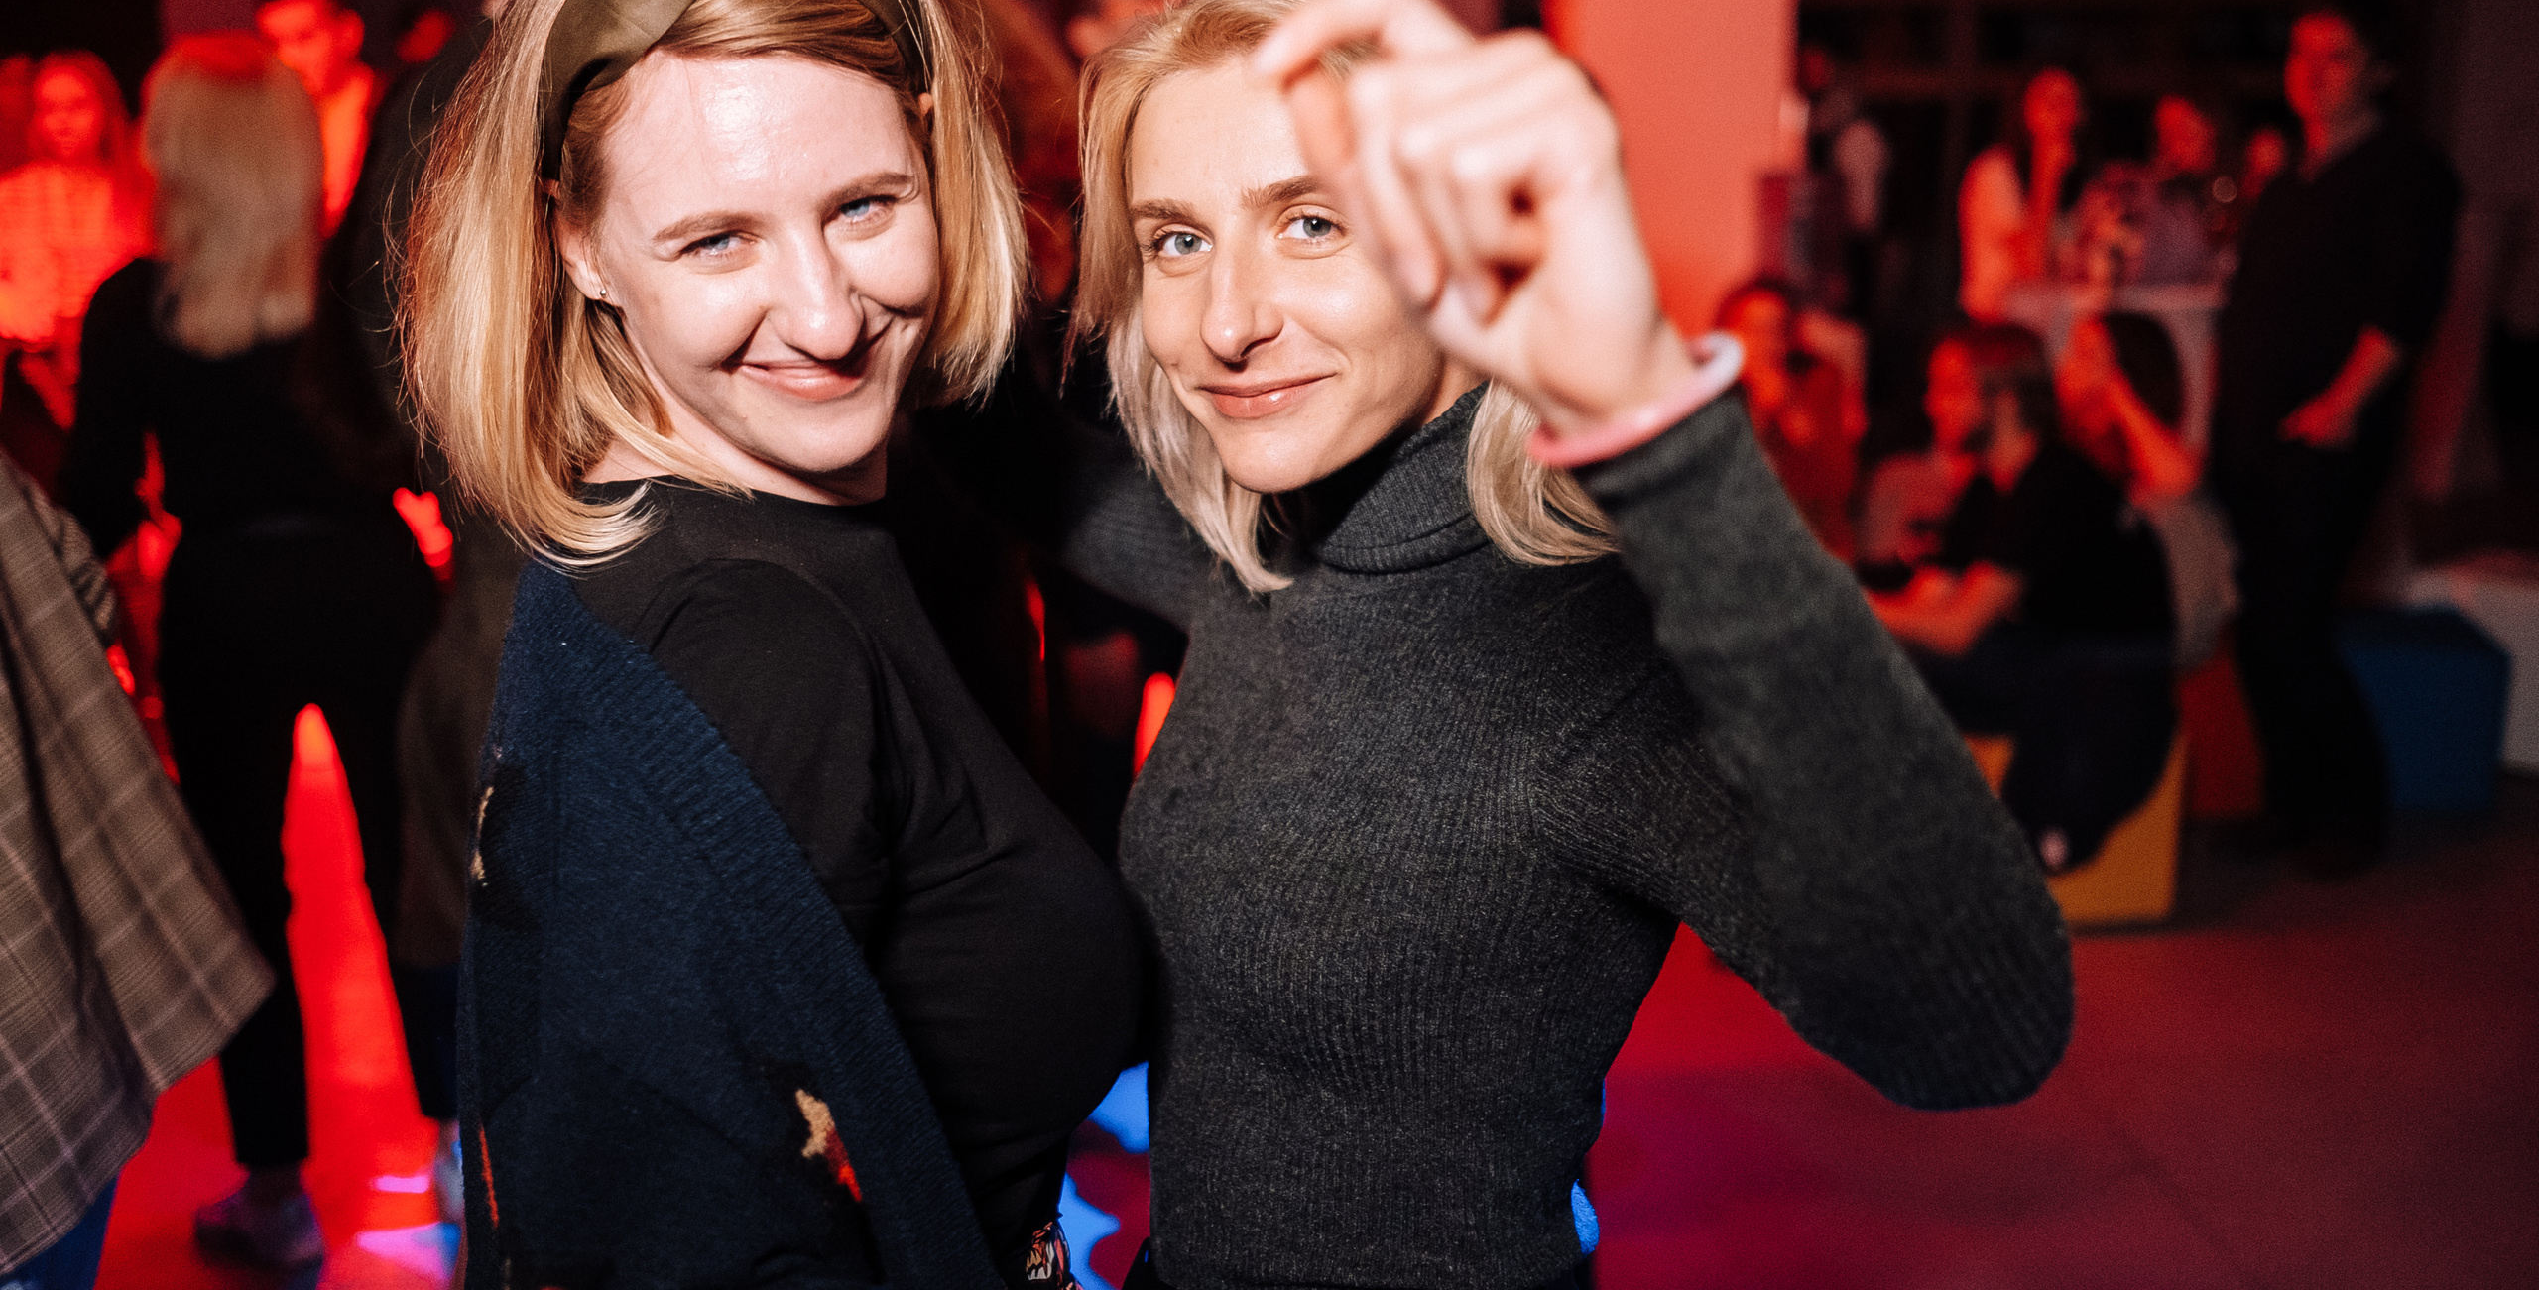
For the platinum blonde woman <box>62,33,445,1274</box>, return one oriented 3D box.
[{"bbox_3d":[-1.380,0.016,3.383,0.540,1.670,0.420,-1,12,-6],"label":"platinum blonde woman"}]

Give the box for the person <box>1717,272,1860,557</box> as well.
[{"bbox_3d":[1.241,-0.265,5.828,0.500,1.180,0.800,0,12,0],"label":"person"}]

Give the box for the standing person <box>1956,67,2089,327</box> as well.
[{"bbox_3d":[2.212,-0.867,7.385,0.460,1.690,0.360,-4,13,-17],"label":"standing person"}]

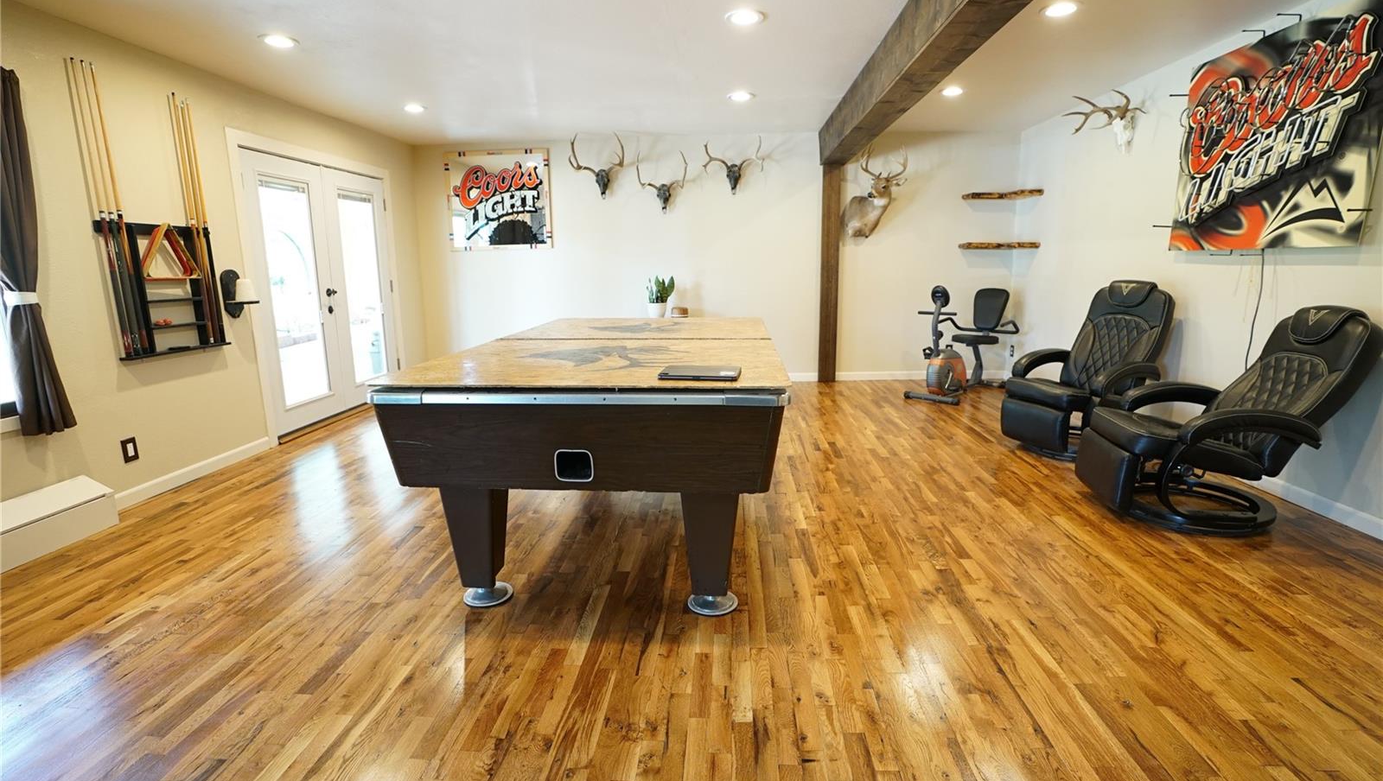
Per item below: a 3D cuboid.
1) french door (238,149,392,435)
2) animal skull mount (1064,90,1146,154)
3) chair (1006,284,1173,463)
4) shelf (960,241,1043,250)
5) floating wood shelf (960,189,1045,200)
[{"bbox_3d":[-2.926,-0.820,5.097,0.060,2.000,1.725,0,12,4],"label":"french door"},{"bbox_3d":[3.000,-1.925,4.438,0.340,0.460,0.540,0,12,4],"label":"animal skull mount"},{"bbox_3d":[2.531,-0.135,3.928,0.860,1.080,0.700,-5,13,-20],"label":"chair"},{"bbox_3d":[3.073,-1.443,6.113,0.710,0.070,0.380,7,14,34],"label":"shelf"},{"bbox_3d":[3.067,-1.911,6.014,0.710,0.075,0.380,7,14,34],"label":"floating wood shelf"}]

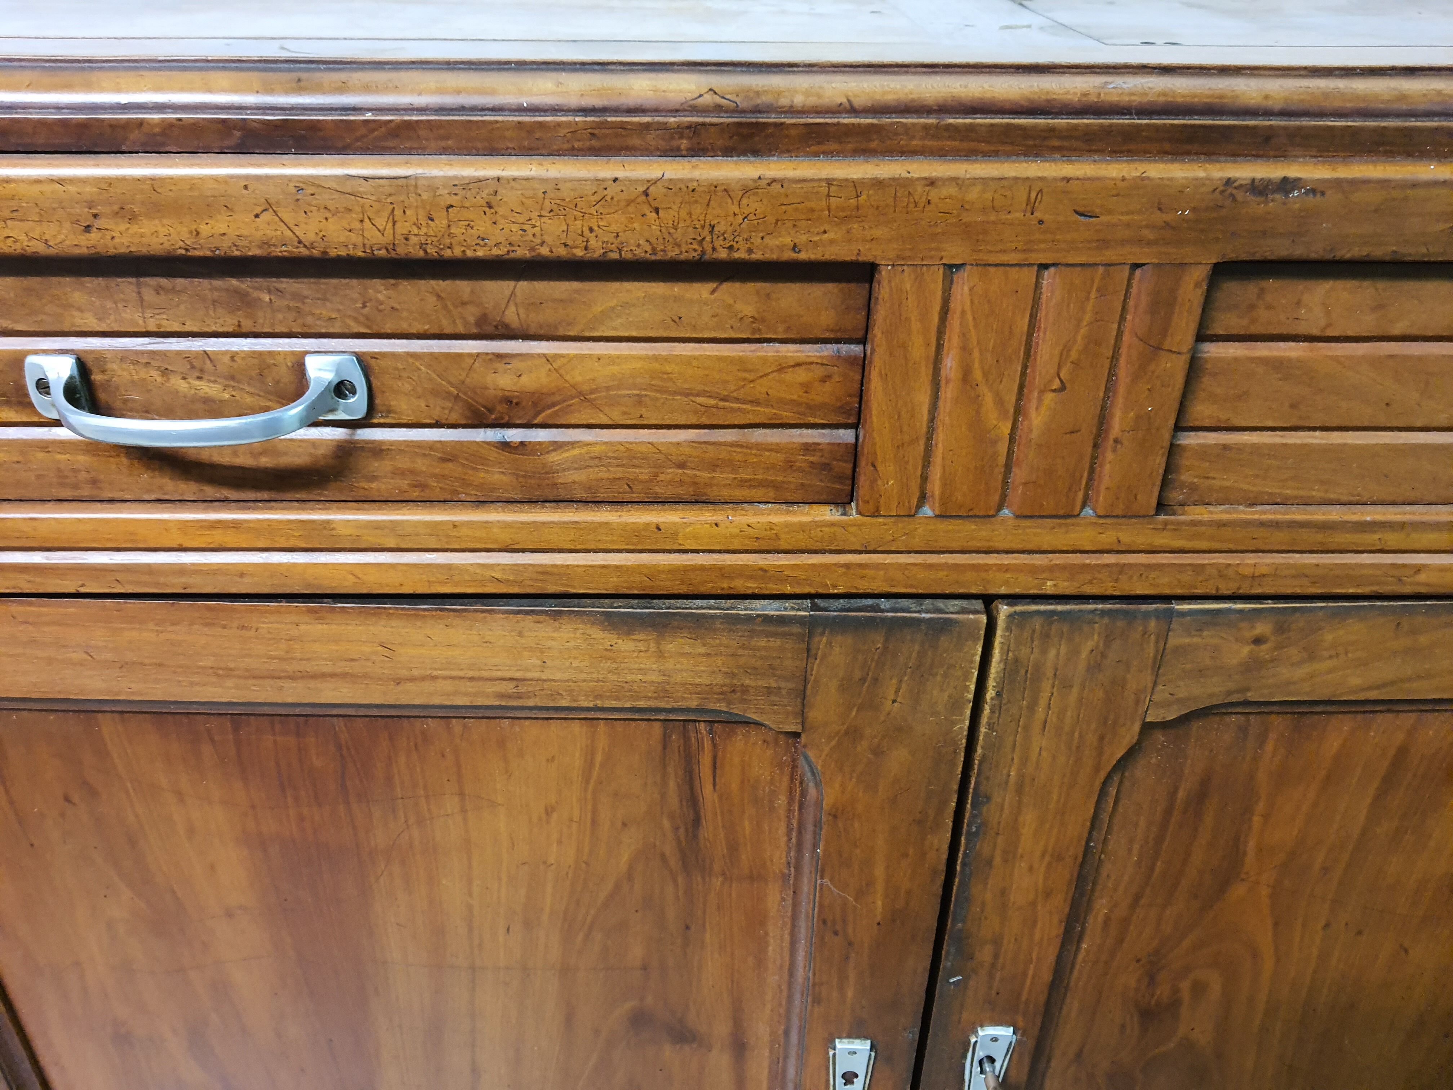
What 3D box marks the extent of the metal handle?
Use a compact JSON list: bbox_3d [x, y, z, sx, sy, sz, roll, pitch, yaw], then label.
[{"bbox_3d":[-0.191,-0.048,0.380,0.119,0.025,0.034,0,30,0],"label":"metal handle"}]

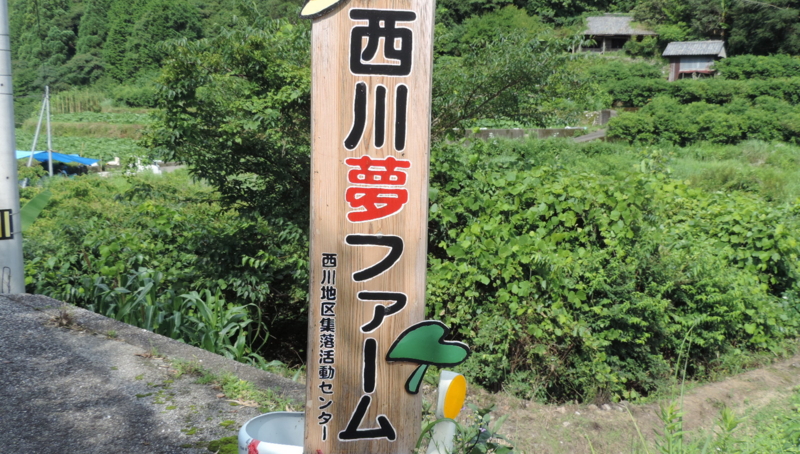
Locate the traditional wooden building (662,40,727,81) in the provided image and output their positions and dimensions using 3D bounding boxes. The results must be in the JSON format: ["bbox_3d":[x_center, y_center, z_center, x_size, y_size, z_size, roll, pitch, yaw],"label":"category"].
[{"bbox_3d":[29.707,-16.627,81.500,5.600,4.200,3.800,6,10,35],"label":"traditional wooden building"}]

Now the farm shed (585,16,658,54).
[{"bbox_3d":[26.464,-23.184,98.000,8.800,4.700,5.600,2,8,9],"label":"farm shed"}]

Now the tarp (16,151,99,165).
[{"bbox_3d":[-22.055,-4.423,52.000,4.800,0.950,3.200,1,8,3],"label":"tarp"}]

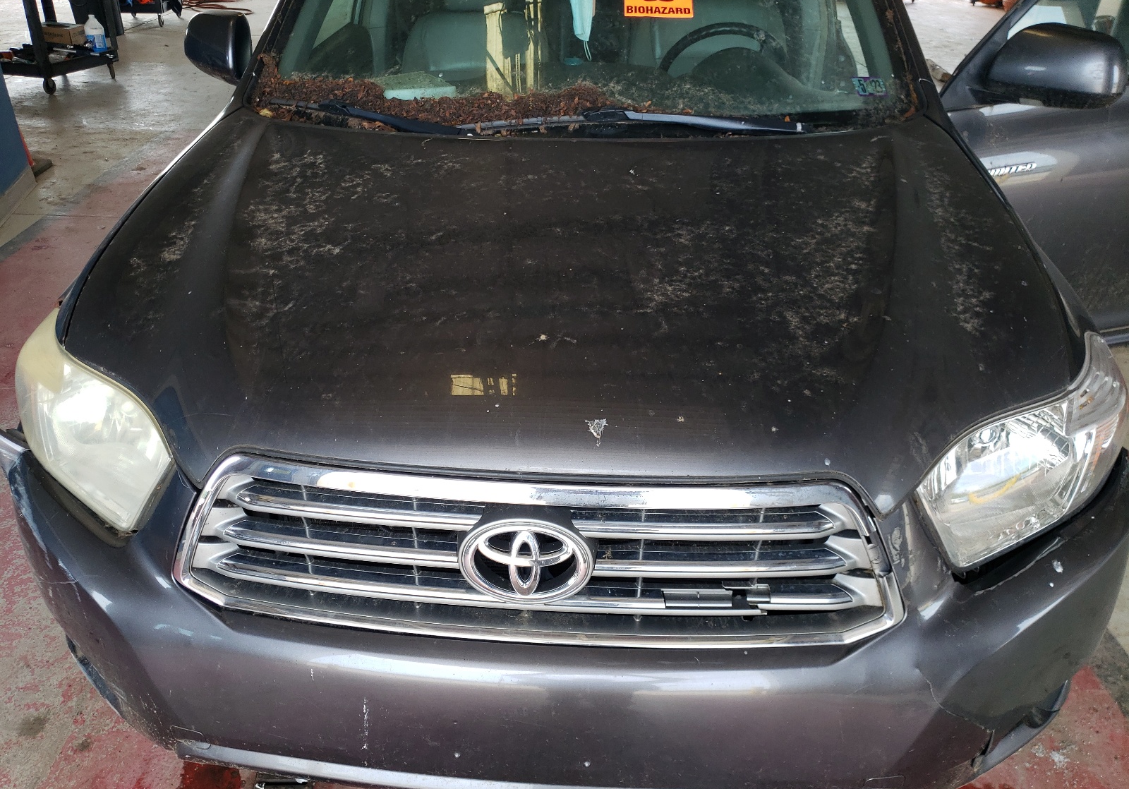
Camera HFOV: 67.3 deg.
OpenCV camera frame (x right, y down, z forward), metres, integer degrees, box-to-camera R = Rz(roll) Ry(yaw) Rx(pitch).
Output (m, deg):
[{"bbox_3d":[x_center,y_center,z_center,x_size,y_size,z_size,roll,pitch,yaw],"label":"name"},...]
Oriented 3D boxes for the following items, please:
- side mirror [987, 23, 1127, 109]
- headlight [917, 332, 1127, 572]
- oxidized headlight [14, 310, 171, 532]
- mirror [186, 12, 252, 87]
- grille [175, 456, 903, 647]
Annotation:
[{"bbox_3d":[1.164,-0.769,1.997,0.150,0.190,0.240,-20,37,-28],"label":"side mirror"},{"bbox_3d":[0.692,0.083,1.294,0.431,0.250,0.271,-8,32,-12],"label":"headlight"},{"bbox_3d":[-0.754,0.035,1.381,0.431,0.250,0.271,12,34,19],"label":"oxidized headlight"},{"bbox_3d":[-0.914,-0.912,2.253,0.230,0.190,0.150,9,33,15],"label":"mirror"},{"bbox_3d":[-0.047,0.216,1.160,1.040,0.260,0.120,2,20,3],"label":"grille"}]

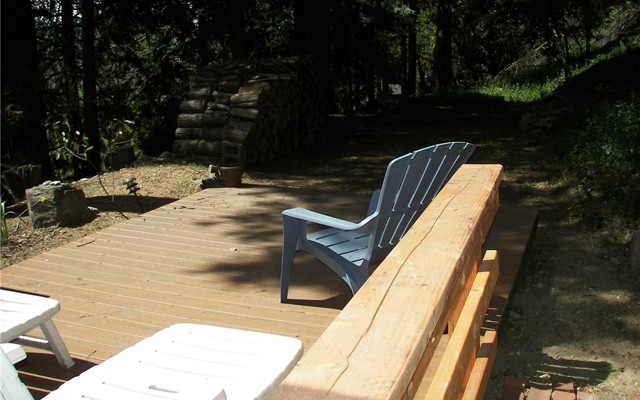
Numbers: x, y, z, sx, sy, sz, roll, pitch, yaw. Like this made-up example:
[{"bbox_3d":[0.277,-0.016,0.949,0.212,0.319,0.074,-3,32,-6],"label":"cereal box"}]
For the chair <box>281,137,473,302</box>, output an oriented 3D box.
[{"bbox_3d":[0.371,0.131,3.775,0.807,1.032,0.885,-13,19,-37],"label":"chair"}]

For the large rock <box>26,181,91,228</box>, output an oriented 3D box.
[{"bbox_3d":[-2.214,0.034,5.662,0.460,0.345,0.360,-4,16,-10],"label":"large rock"}]

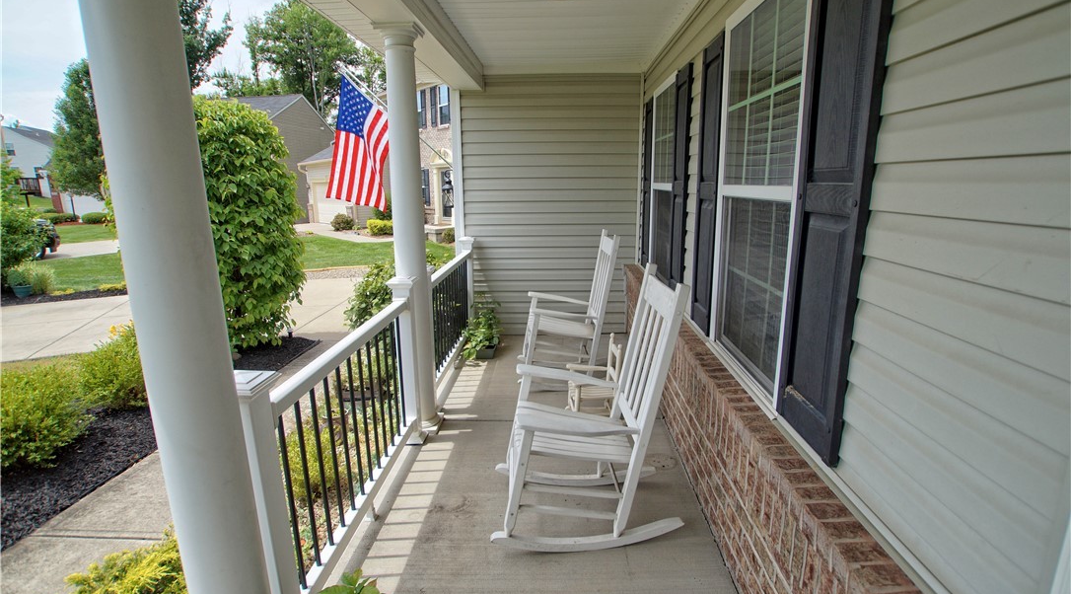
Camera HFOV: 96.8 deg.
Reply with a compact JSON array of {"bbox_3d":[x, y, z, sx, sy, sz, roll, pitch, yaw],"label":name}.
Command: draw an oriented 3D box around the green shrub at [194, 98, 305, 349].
[{"bbox_3d":[-3.697,-0.728,5.439,1.750,2.820,1.750,-10,16,-32],"label":"green shrub"}]

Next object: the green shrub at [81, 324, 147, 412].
[{"bbox_3d":[-3.825,0.590,4.443,0.760,0.720,0.760,-13,18,-40],"label":"green shrub"}]

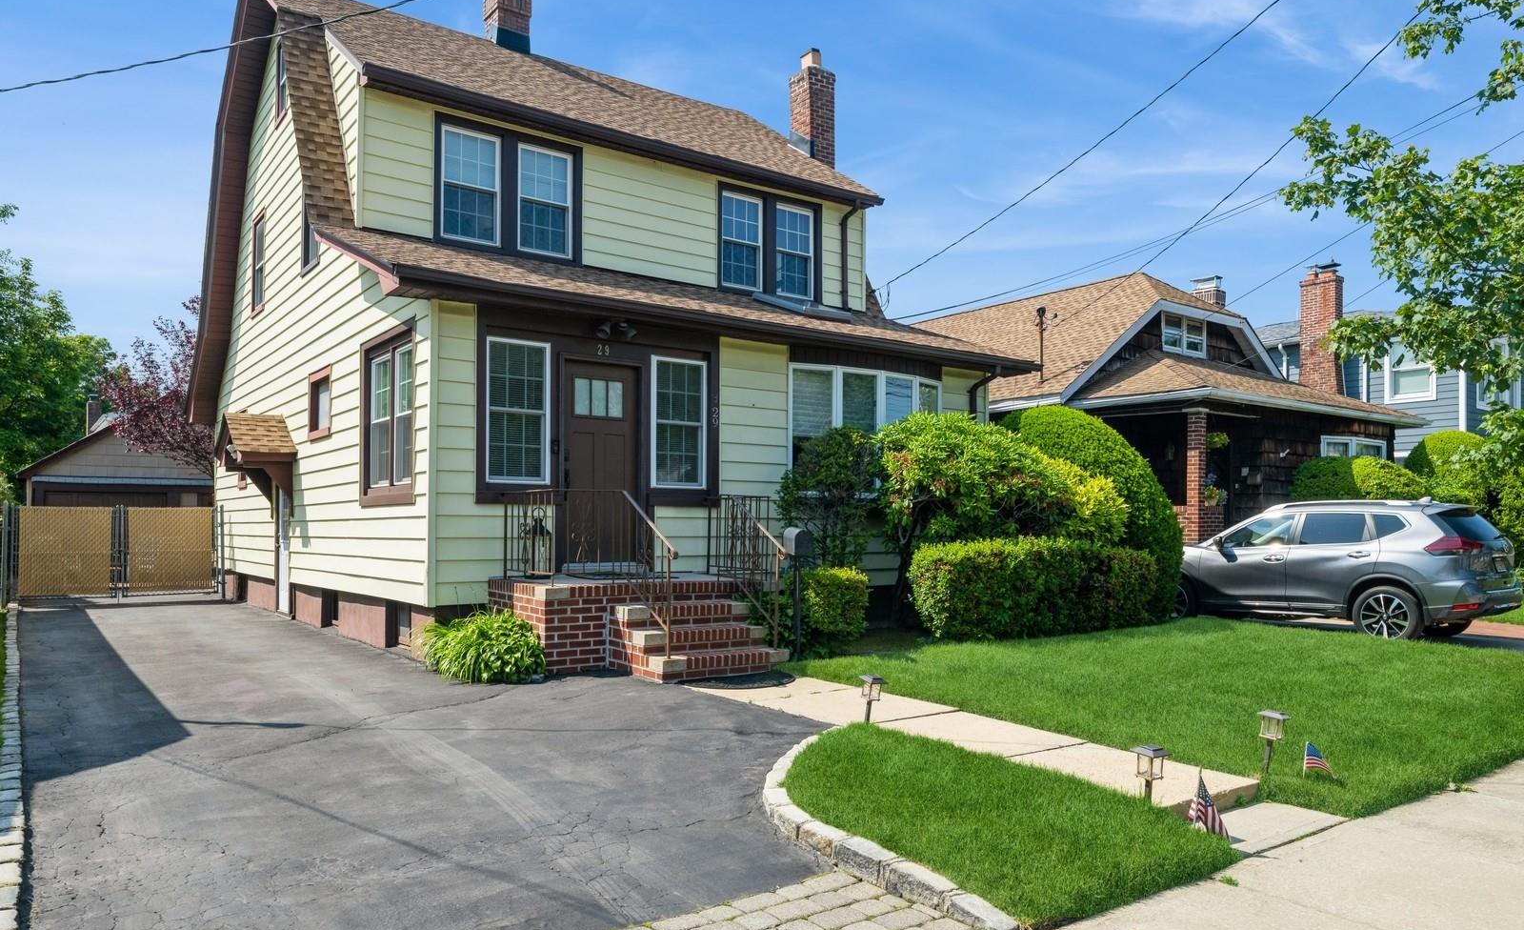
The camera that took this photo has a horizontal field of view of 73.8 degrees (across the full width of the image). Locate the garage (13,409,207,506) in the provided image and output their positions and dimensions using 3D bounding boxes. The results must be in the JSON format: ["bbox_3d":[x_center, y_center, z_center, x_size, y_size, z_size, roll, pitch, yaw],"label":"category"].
[{"bbox_3d":[-17.000,0.700,28.700,6.600,4.700,6.200,3,-4,-37],"label":"garage"}]

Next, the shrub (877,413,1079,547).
[{"bbox_3d":[2.431,0.645,11.347,2.300,2.400,1.900,3,-5,-37],"label":"shrub"}]

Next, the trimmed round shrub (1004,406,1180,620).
[{"bbox_3d":[4.124,0.640,13.178,2.500,2.750,2.500,0,-4,0],"label":"trimmed round shrub"}]

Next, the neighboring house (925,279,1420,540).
[{"bbox_3d":[6.450,-0.530,23.400,8.200,6.800,13.000,3,-4,-37],"label":"neighboring house"}]

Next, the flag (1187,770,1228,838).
[{"bbox_3d":[2.085,1.586,4.750,0.200,0.300,0.080,-2,-4,27],"label":"flag"}]

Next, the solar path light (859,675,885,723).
[{"bbox_3d":[0.724,1.558,6.750,0.140,0.340,0.140,8,-4,-36],"label":"solar path light"}]

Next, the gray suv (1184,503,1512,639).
[{"bbox_3d":[7.355,1.349,13.903,1.860,1.740,4.690,3,-3,-41],"label":"gray suv"}]

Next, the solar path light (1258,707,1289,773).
[{"bbox_3d":[2.798,1.509,5.550,0.150,0.360,0.150,5,-2,-42],"label":"solar path light"}]

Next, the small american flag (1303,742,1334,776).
[{"bbox_3d":[3.048,1.606,5.550,0.160,0.190,0.050,-1,-4,12],"label":"small american flag"}]

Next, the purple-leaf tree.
[{"bbox_3d":[-11.600,-0.807,22.200,5.300,6.900,5.300,3,-4,-37],"label":"purple-leaf tree"}]

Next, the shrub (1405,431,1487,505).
[{"bbox_3d":[13.700,0.781,20.200,1.900,3.000,1.900,3,-5,-37],"label":"shrub"}]

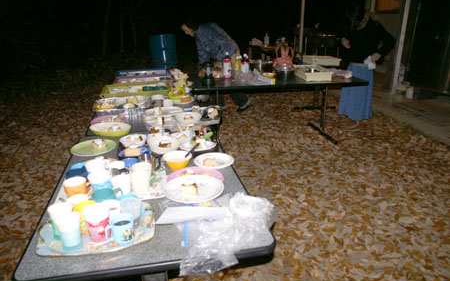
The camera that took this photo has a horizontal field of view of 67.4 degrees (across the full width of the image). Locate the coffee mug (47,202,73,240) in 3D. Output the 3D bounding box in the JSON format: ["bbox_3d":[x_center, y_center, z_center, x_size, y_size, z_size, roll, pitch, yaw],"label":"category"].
[{"bbox_3d":[-0.557,0.277,1.142,0.085,0.104,0.077,0,20,0],"label":"coffee mug"}]

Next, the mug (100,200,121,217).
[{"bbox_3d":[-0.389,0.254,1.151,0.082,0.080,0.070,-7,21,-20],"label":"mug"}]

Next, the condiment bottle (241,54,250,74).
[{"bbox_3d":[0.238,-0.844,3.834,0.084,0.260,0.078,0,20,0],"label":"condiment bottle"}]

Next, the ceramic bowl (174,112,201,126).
[{"bbox_3d":[-0.240,-0.141,2.244,0.185,0.038,0.185,0,20,0],"label":"ceramic bowl"}]

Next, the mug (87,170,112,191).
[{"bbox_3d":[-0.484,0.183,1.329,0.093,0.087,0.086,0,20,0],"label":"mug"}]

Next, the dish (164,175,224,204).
[{"bbox_3d":[-0.124,0.201,1.387,0.242,0.022,0.242,0,20,0],"label":"dish"}]

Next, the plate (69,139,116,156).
[{"bbox_3d":[-0.693,0.048,1.799,0.229,0.023,0.229,0,20,0],"label":"plate"}]

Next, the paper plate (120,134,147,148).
[{"bbox_3d":[-0.493,0.019,1.831,0.144,0.036,0.144,0,20,0],"label":"paper plate"}]

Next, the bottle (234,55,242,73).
[{"bbox_3d":[0.170,-0.913,4.160,0.075,0.230,0.065,0,20,0],"label":"bottle"}]

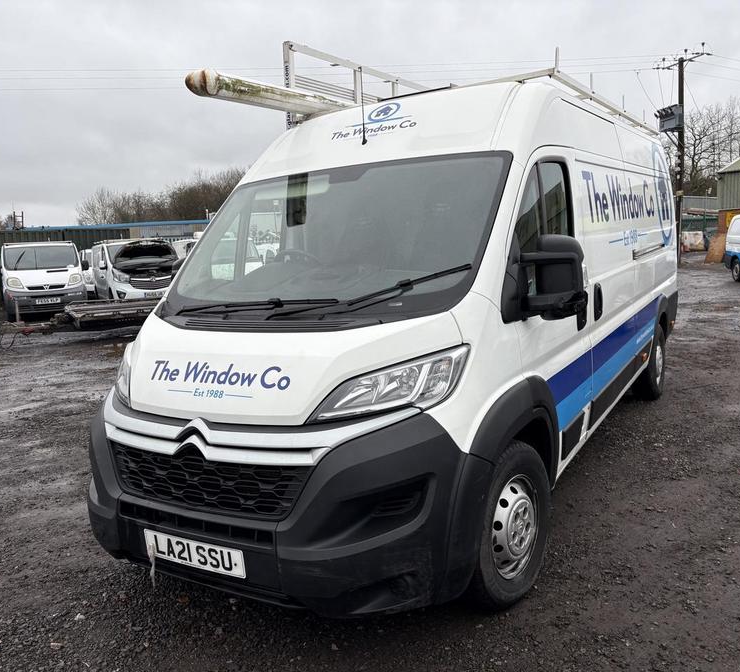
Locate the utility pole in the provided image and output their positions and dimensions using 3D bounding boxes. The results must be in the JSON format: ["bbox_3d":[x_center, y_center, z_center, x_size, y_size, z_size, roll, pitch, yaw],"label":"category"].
[{"bbox_3d":[13.978,-8.022,30.490,0.950,9.750,2.400,-8,9,-35],"label":"utility pole"}]

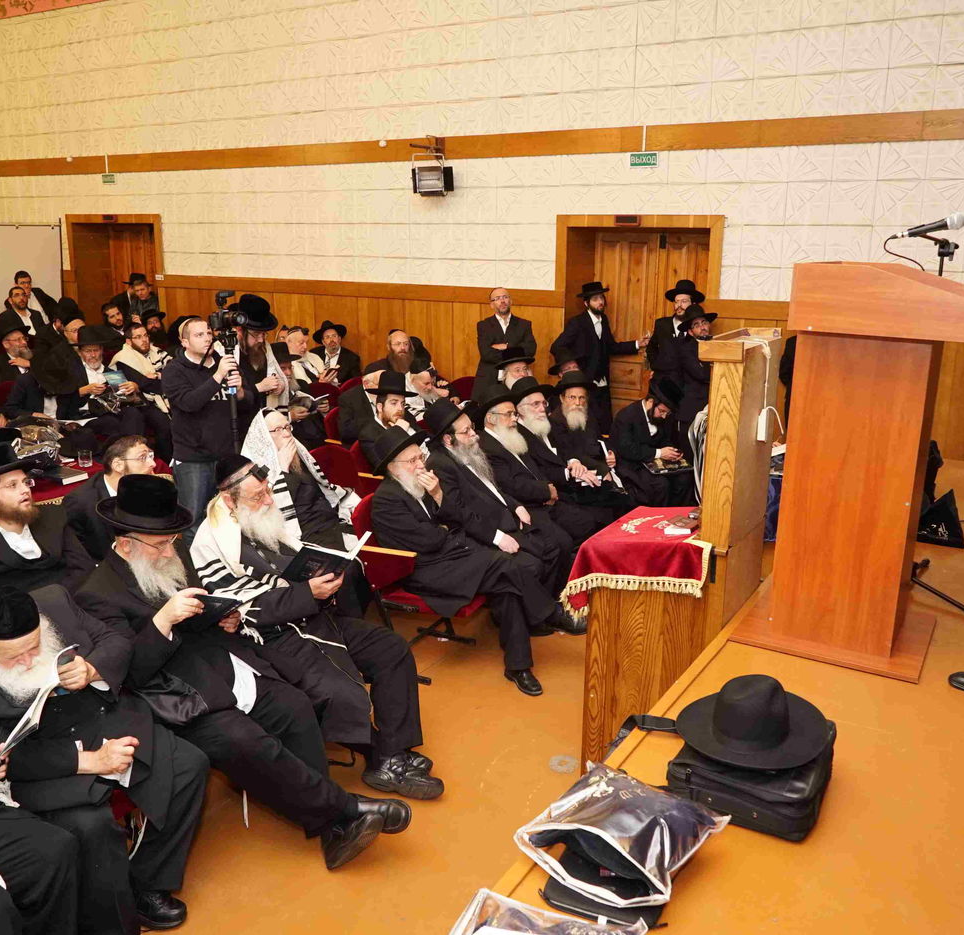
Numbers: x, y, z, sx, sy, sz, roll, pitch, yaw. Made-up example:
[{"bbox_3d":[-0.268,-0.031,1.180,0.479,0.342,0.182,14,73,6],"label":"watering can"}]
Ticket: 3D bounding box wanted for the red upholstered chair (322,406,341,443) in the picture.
[{"bbox_3d":[-0.922,-0.040,7.371,0.600,0.900,0.550,9,16,30],"label":"red upholstered chair"}]

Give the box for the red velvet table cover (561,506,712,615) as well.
[{"bbox_3d":[0.734,0.379,3.925,0.590,0.410,0.680,9,16,30],"label":"red velvet table cover"}]

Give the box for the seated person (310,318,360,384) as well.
[{"bbox_3d":[-1.446,-0.660,8.825,0.560,1.400,0.750,-7,16,-28],"label":"seated person"}]

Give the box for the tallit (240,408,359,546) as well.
[{"bbox_3d":[-1.064,0.035,5.310,0.520,0.770,0.640,8,16,28],"label":"tallit"}]

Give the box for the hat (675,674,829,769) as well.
[{"bbox_3d":[0.710,0.613,2.435,0.390,0.138,0.355,-5,18,-3],"label":"hat"}]

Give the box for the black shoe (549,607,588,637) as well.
[{"bbox_3d":[0.572,0.877,5.293,0.300,0.110,0.110,5,15,17],"label":"black shoe"}]

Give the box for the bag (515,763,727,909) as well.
[{"bbox_3d":[0.334,0.851,2.212,0.390,0.145,0.380,9,16,30],"label":"bag"}]

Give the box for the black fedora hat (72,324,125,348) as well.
[{"bbox_3d":[-3.047,-1.031,7.400,0.330,0.140,0.360,-7,16,-27],"label":"black fedora hat"}]

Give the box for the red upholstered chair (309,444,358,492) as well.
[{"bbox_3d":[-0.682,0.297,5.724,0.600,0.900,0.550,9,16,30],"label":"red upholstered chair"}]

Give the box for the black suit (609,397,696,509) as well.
[{"bbox_3d":[1.215,-0.011,6.694,0.720,0.960,0.560,11,17,36],"label":"black suit"}]

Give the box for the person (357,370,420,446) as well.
[{"bbox_3d":[-0.442,0.043,6.178,0.780,1.320,0.570,13,18,41],"label":"person"}]

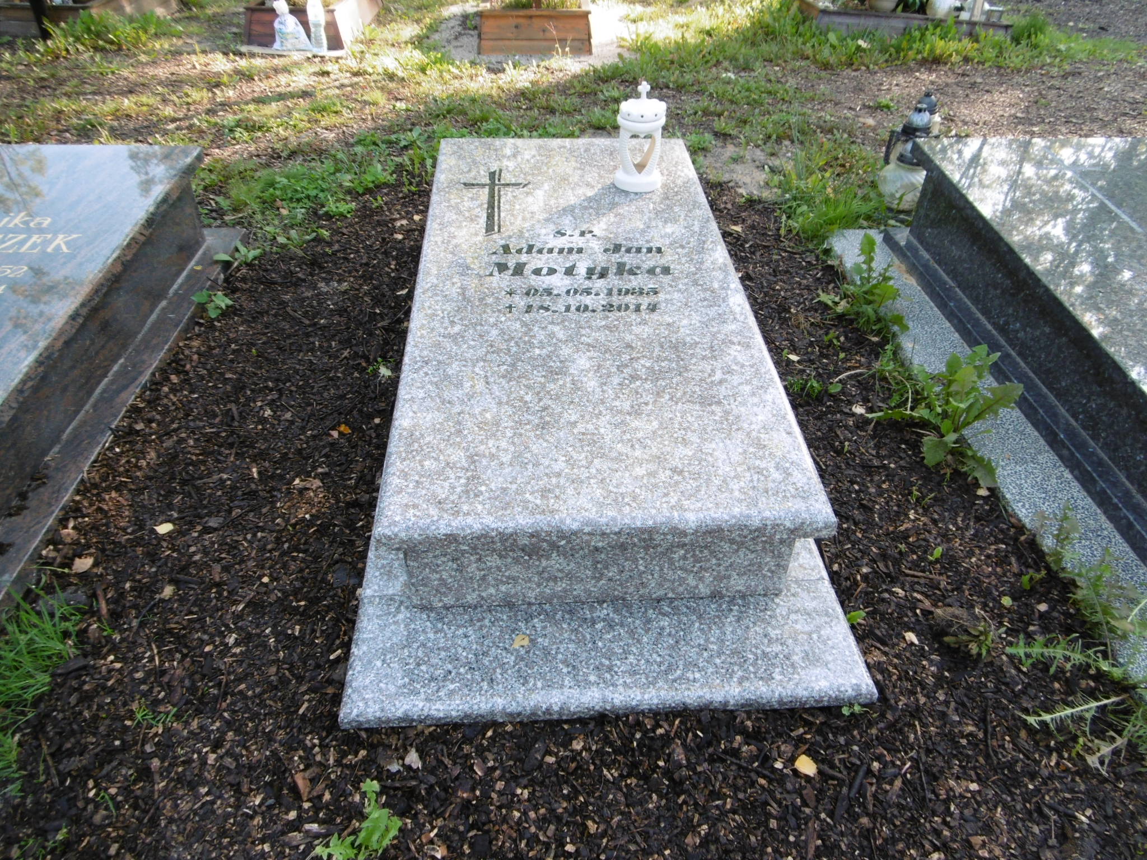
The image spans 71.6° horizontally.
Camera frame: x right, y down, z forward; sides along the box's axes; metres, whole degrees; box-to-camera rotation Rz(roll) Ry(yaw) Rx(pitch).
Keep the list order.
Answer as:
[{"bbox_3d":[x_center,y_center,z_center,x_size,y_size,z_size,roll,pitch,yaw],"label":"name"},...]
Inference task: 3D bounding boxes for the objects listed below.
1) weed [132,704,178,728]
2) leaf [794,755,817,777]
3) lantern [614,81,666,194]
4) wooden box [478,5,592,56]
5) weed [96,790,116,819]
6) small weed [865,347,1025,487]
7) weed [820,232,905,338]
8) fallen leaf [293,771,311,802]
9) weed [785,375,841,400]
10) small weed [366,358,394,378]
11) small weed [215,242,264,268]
[{"bbox_3d":[-0.778,0.533,1.480,0.076,0.030,0.045,-1,39,-4],"label":"weed"},{"bbox_3d":[0.388,0.557,1.326,0.038,0.008,0.028,28,46,29],"label":"leaf"},{"bbox_3d":[0.198,-0.852,2.296,0.145,0.287,0.145,-1,39,-3],"label":"lantern"},{"bbox_3d":[-0.269,-2.770,5.261,0.697,0.250,1.200,-1,39,-3],"label":"wooden box"},{"bbox_3d":[-0.793,0.635,1.351,0.028,0.030,0.036,-1,39,-4],"label":"weed"},{"bbox_3d":[0.991,-0.049,2.179,0.360,0.200,0.370,-1,39,-4],"label":"small weed"},{"bbox_3d":[0.889,-0.457,2.445,0.250,0.215,0.240,-1,39,-3],"label":"weed"},{"bbox_3d":[-0.476,0.624,1.394,0.027,0.017,0.052,-20,44,-26],"label":"fallen leaf"},{"bbox_3d":[0.718,-0.129,2.392,0.155,0.040,0.085,-1,39,-4],"label":"weed"},{"bbox_3d":[-0.537,-0.177,2.200,0.075,0.026,0.065,-1,39,-3],"label":"small weed"},{"bbox_3d":[-1.139,-0.600,2.695,0.152,0.050,0.110,-1,39,-3],"label":"small weed"}]

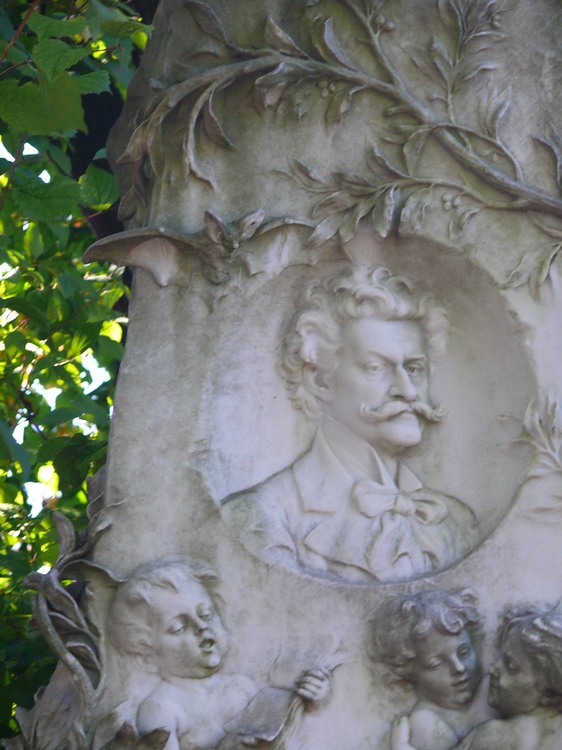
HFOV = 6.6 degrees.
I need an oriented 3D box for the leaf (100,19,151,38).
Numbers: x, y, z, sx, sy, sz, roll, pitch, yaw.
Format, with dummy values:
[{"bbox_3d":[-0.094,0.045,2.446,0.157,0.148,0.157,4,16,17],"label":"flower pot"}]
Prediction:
[{"bbox_3d":[-0.245,-0.545,7.700,0.079,0.025,0.040,0,-10,0],"label":"leaf"}]

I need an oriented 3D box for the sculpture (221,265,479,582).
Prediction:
[{"bbox_3d":[0.106,0.075,7.600,0.382,0.477,0.140,2,-10,-10],"label":"sculpture"}]

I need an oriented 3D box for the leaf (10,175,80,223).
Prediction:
[{"bbox_3d":[-0.379,-0.285,7.900,0.110,0.070,0.050,0,-10,0],"label":"leaf"}]

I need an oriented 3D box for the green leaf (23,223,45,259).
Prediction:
[{"bbox_3d":[-0.405,-0.220,8.000,0.036,0.054,0.030,0,-10,0],"label":"green leaf"}]

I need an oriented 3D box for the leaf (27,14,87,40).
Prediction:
[{"bbox_3d":[-0.353,-0.547,7.700,0.094,0.033,0.050,0,-10,0],"label":"leaf"}]

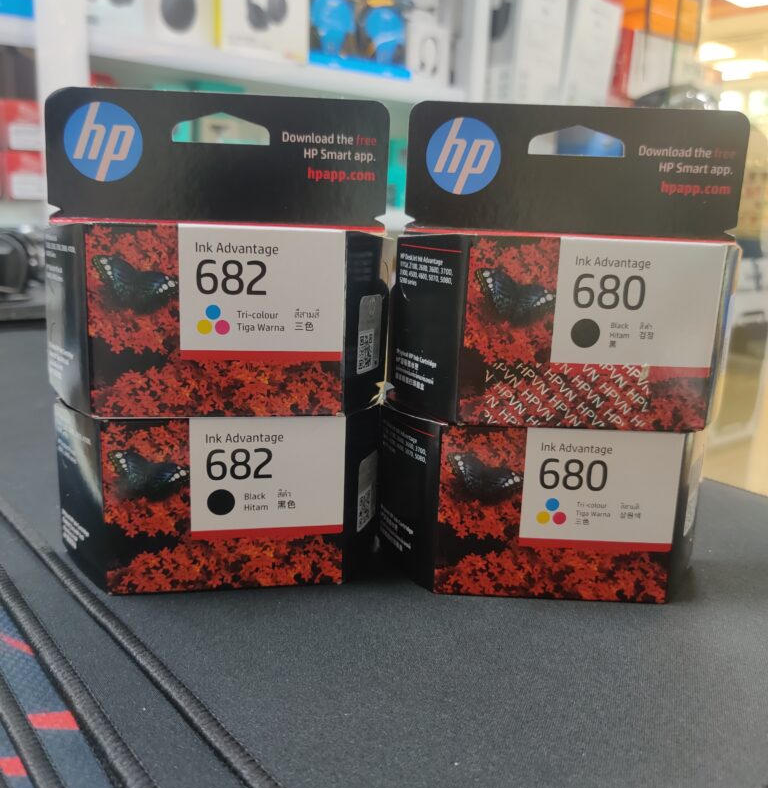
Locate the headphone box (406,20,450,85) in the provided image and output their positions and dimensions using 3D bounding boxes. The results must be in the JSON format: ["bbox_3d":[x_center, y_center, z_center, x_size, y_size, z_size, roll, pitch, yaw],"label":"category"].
[{"bbox_3d":[0.086,-0.779,1.820,0.125,0.144,0.050,-8,16,-38],"label":"headphone box"}]

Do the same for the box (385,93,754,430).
[{"bbox_3d":[0.065,-0.042,0.261,0.117,0.102,0.035,2,12,-1],"label":"box"}]

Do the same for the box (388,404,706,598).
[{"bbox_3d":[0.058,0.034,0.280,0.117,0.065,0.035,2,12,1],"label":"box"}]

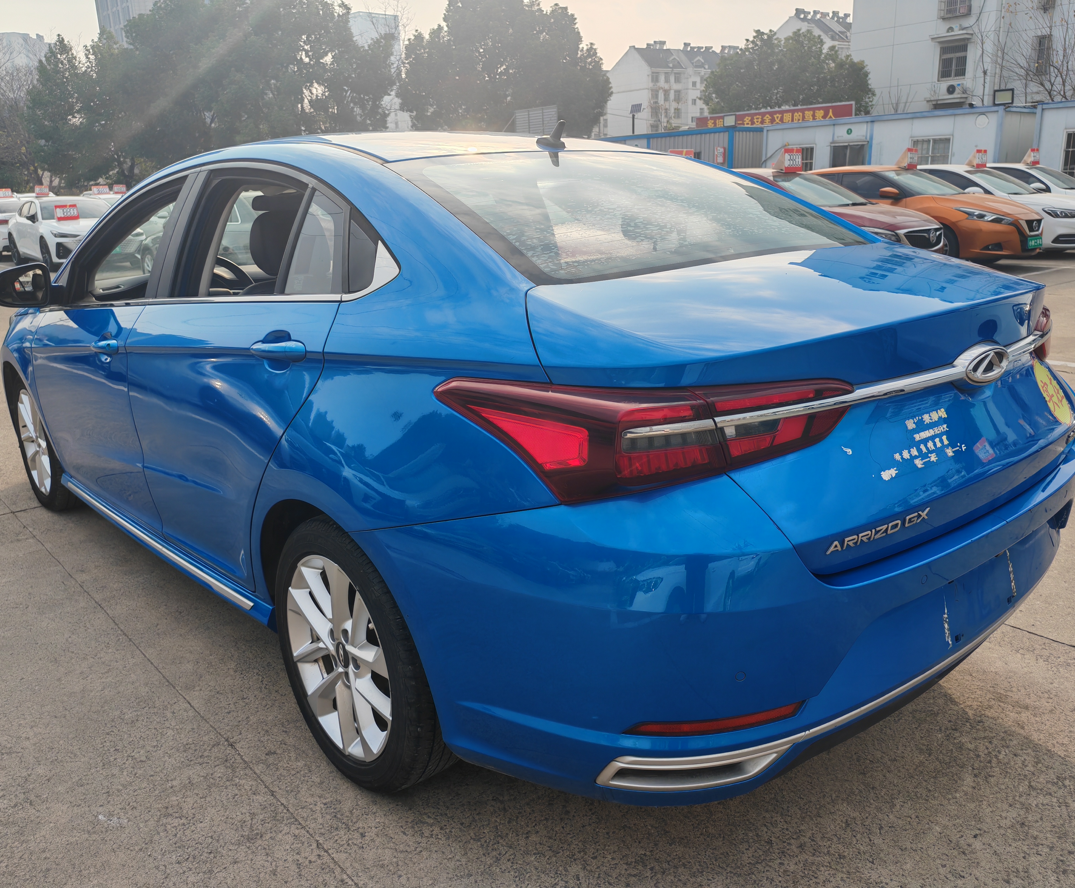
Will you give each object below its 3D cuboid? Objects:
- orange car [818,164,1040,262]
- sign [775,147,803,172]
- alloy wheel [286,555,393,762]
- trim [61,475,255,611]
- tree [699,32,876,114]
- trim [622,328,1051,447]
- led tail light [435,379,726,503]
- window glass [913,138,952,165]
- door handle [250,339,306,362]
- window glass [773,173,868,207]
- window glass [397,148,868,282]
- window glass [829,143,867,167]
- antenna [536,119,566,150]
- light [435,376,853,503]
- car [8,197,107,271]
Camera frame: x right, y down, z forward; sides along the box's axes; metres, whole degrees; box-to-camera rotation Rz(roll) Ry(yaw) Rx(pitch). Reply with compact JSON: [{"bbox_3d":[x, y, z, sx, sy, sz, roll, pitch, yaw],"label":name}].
[{"bbox_3d":[5.128,-3.433,13.850,1.790,1.465,4.680,-14,19,-37],"label":"orange car"},{"bbox_3d":[3.364,-3.825,12.467,0.395,0.290,0.220,-14,19,-37],"label":"sign"},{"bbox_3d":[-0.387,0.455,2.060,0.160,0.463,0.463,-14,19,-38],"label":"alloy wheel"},{"bbox_3d":[-1.278,0.278,2.966,0.030,0.035,1.743,-14,18,-38],"label":"trim"},{"bbox_3d":[10.837,-14.082,40.000,7.100,7.400,6.800,2,16,14],"label":"tree"},{"bbox_3d":[0.758,-0.142,1.762,1.530,0.085,0.200,-13,19,-38],"label":"trim"},{"bbox_3d":[0.055,-0.032,1.493,0.250,0.170,0.440,-14,19,-38],"label":"led tail light"},{"bbox_3d":[9.558,-6.877,22.400,0.080,1.100,0.920,-16,20,-40],"label":"window glass"},{"bbox_3d":[-0.532,-0.190,1.892,0.050,0.045,0.245,-14,16,-38],"label":"door handle"},{"bbox_3d":[3.626,-3.349,11.928,1.350,0.160,0.920,-14,46,-37],"label":"window glass"},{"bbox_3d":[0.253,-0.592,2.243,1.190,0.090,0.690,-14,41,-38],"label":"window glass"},{"bbox_3d":[8.474,-7.661,25.270,0.060,1.100,1.302,-10,18,-28],"label":"window glass"},{"bbox_3d":[0.038,-0.812,2.438,0.055,0.075,0.125,-14,20,-38],"label":"antenna"},{"bbox_3d":[0.175,-0.038,1.534,0.520,0.190,0.470,-13,19,-38],"label":"light"},{"bbox_3d":[-9.732,-4.445,19.353,1.840,1.440,4.680,-14,19,-37],"label":"car"}]

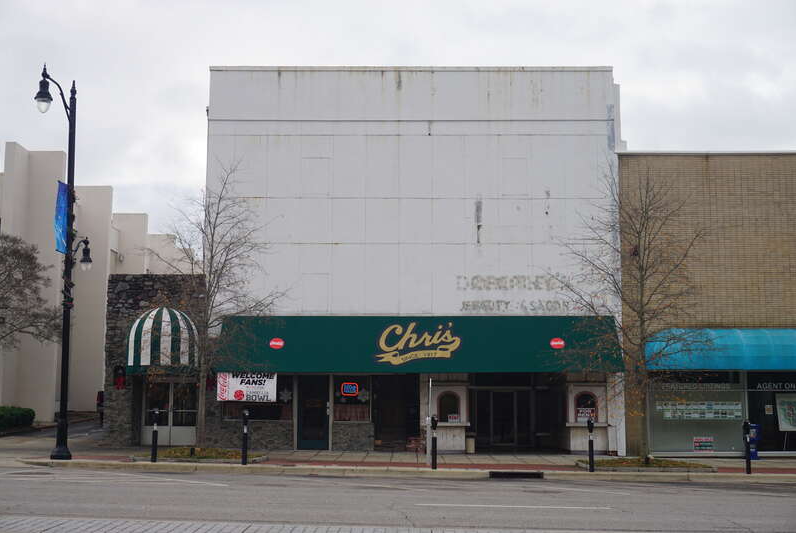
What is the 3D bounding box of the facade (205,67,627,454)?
[{"bbox_3d":[0.489,-0.315,32.544,13.181,12.320,1.500,0,-8,0],"label":"facade"}]

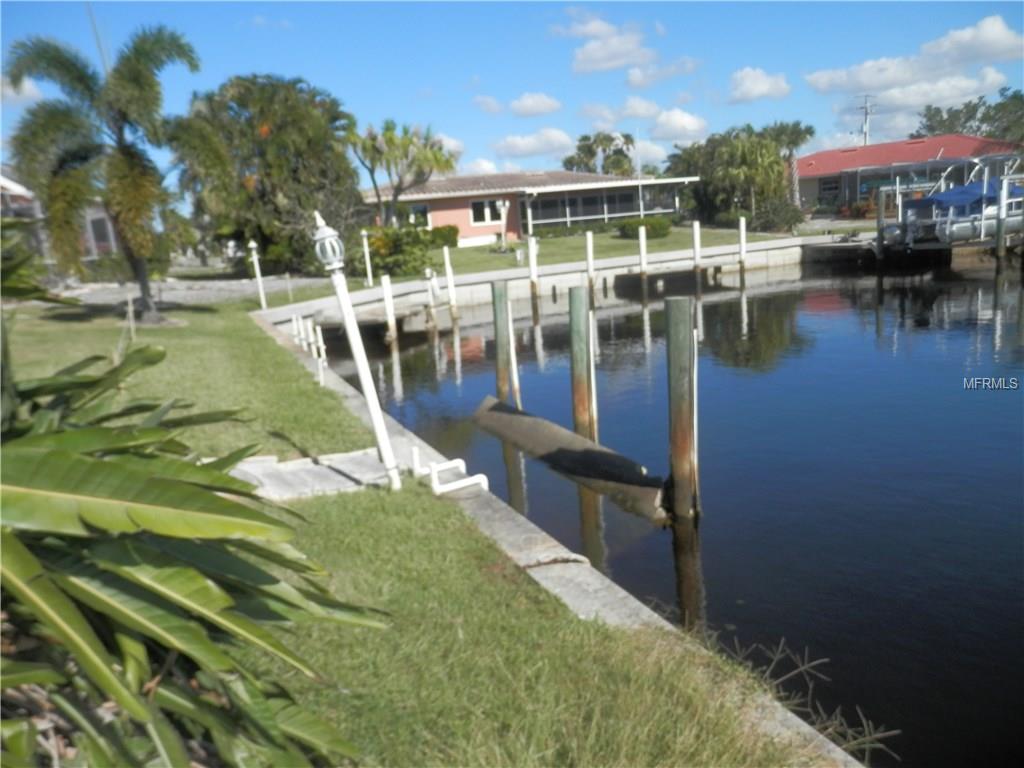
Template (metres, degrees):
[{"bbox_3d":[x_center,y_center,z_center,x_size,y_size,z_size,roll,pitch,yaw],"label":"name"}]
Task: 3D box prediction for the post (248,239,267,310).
[{"bbox_3d":[-6.417,-2.752,18.650,0.240,1.765,0.240,-7,13,0],"label":"post"}]

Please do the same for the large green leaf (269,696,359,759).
[{"bbox_3d":[-0.591,1.022,2.200,0.270,0.130,0.170,-1,13,19],"label":"large green leaf"}]

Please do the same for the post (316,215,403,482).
[{"bbox_3d":[-1.001,-0.176,4.812,0.220,1.868,0.220,-13,14,0],"label":"post"}]

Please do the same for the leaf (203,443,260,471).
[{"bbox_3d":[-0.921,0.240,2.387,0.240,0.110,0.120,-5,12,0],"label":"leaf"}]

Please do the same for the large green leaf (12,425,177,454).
[{"bbox_3d":[-1.352,0.183,2.400,0.550,0.090,0.200,-5,13,0],"label":"large green leaf"}]

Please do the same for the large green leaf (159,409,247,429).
[{"bbox_3d":[-1.158,0.128,2.750,0.370,0.070,0.140,-5,13,0],"label":"large green leaf"}]

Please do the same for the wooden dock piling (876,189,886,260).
[{"bbox_3d":[11.879,-5.043,23.905,0.260,2.480,0.260,-5,12,0],"label":"wooden dock piling"}]

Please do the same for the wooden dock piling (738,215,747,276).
[{"bbox_3d":[7.646,-4.487,24.439,0.210,2.020,0.210,-5,12,0],"label":"wooden dock piling"}]

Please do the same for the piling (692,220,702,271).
[{"bbox_3d":[6.197,-4.468,24.548,0.230,1.850,0.230,-5,12,0],"label":"piling"}]

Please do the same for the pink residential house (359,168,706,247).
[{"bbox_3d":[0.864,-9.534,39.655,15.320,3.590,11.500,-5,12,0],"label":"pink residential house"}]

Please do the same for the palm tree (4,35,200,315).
[{"bbox_3d":[-9.645,-5.023,18.316,4.700,6.918,4.400,-5,13,0],"label":"palm tree"}]

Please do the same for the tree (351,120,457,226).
[{"bbox_3d":[-4.144,-7.822,29.966,4.300,5.440,4.000,-5,12,0],"label":"tree"}]

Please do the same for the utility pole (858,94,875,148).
[{"bbox_3d":[33.224,-21.791,69.548,1.700,10.290,0.500,-5,12,0],"label":"utility pole"}]

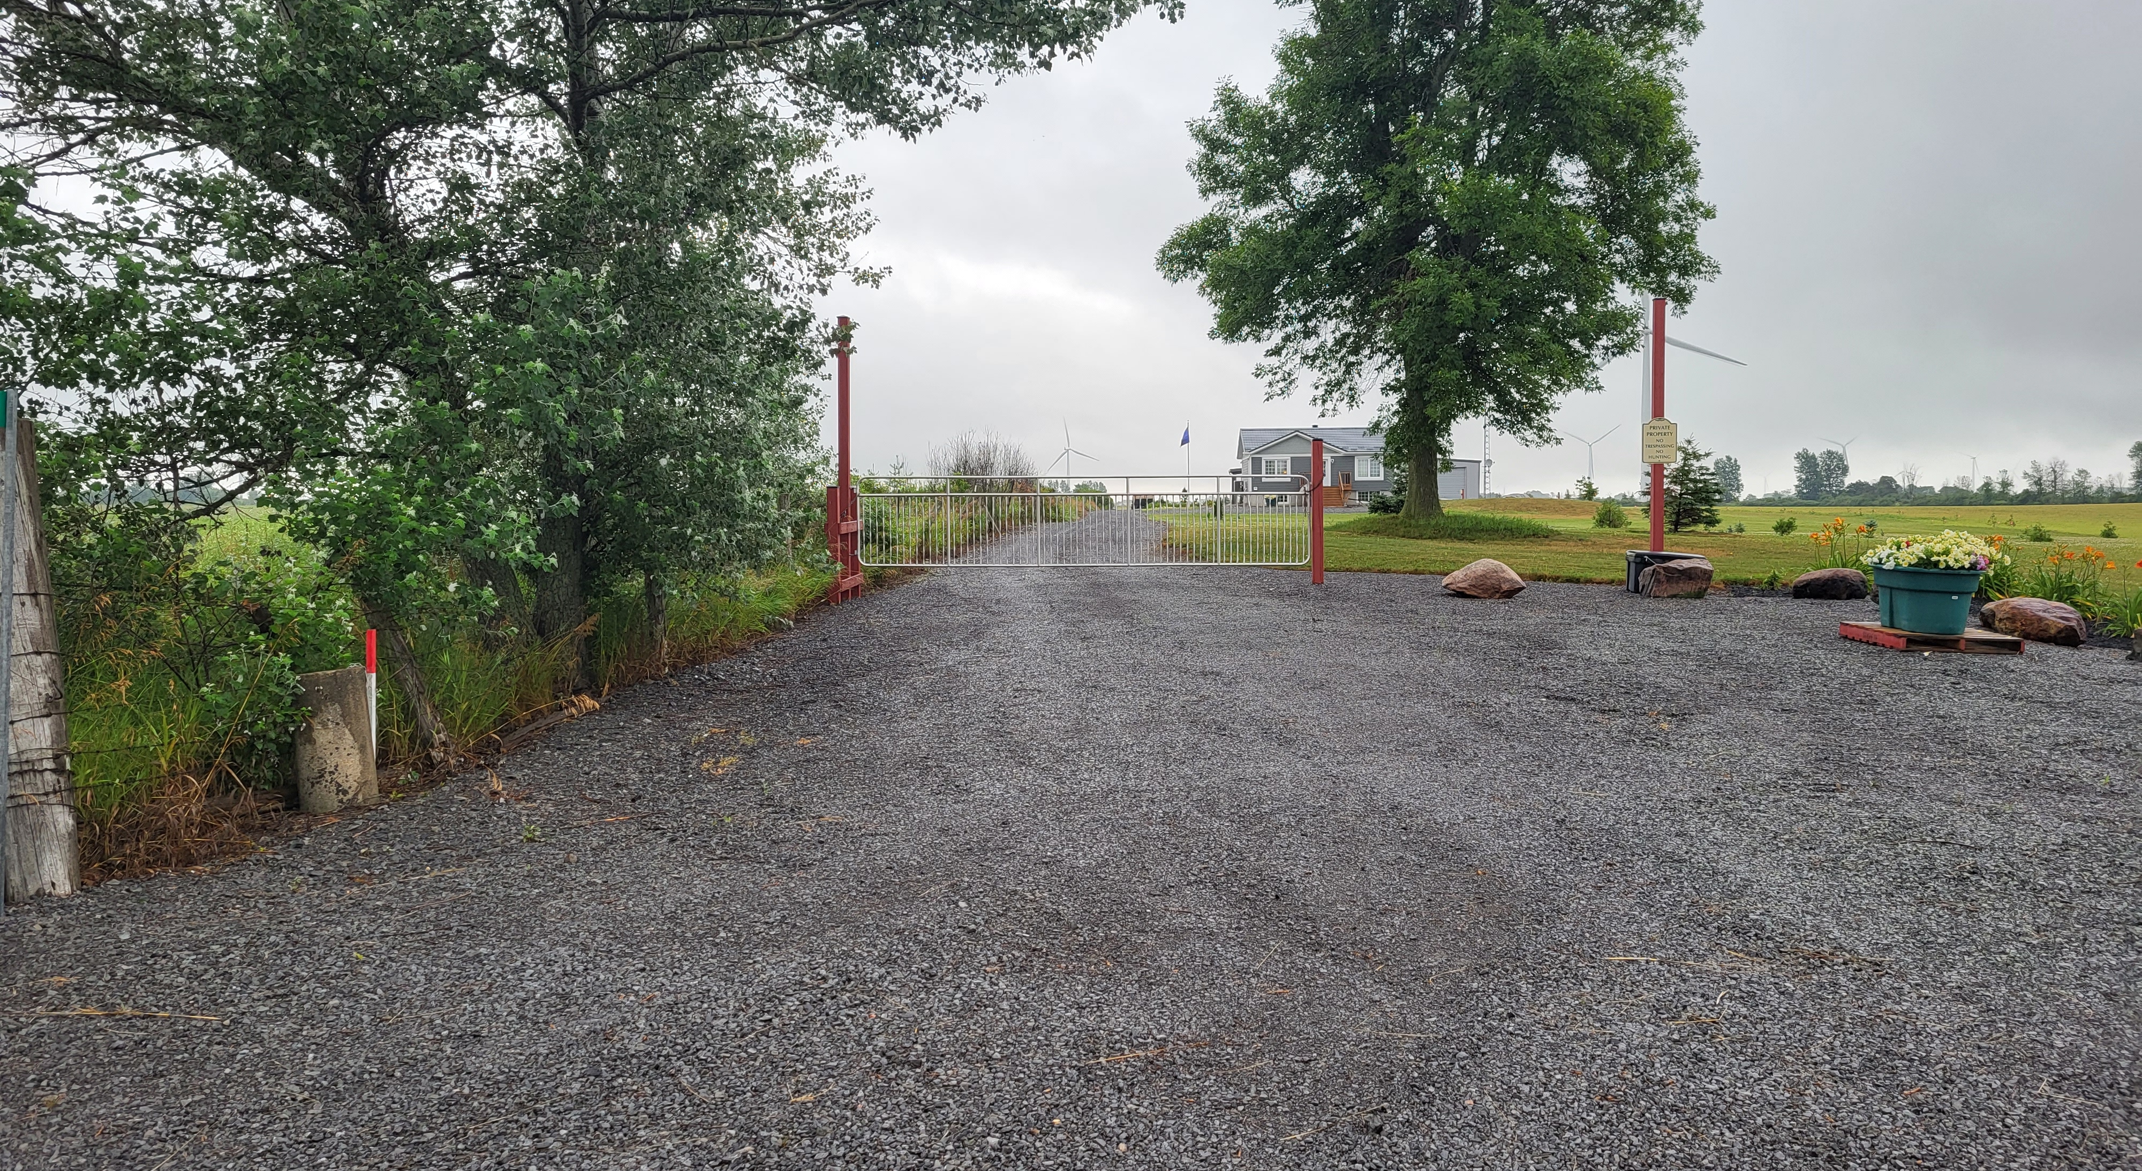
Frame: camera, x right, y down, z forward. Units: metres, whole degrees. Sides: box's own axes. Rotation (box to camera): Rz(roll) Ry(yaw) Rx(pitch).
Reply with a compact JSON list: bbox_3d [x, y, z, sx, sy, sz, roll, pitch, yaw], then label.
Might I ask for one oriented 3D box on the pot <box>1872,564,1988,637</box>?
[{"bbox_3d":[7.722,0.131,14.500,0.880,0.560,0.880,1,4,28],"label":"pot"}]

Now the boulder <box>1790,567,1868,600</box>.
[{"bbox_3d":[9.269,-0.020,19.650,0.880,0.350,0.600,0,3,10],"label":"boulder"}]

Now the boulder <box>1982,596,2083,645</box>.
[{"bbox_3d":[8.911,0.330,14.900,0.860,0.400,0.600,1,3,22],"label":"boulder"}]

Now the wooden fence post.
[{"bbox_3d":[-4.017,0.259,6.150,0.250,1.830,0.250,-4,4,-33],"label":"wooden fence post"}]

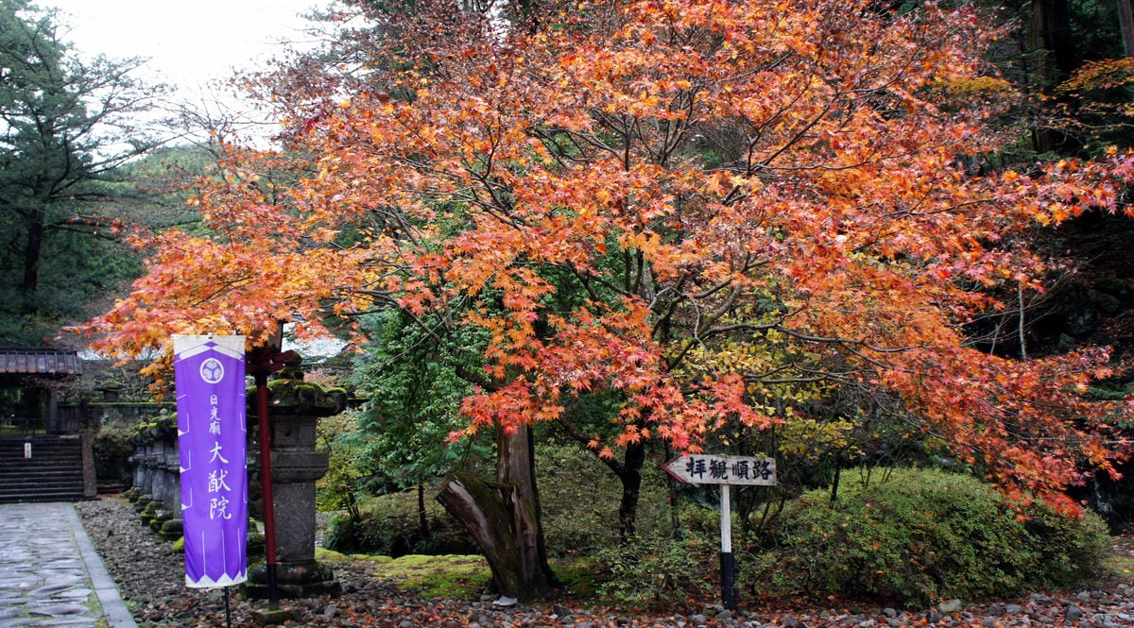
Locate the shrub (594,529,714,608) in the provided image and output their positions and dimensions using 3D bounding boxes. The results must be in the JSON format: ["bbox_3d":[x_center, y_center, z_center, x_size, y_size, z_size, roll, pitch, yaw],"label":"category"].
[{"bbox_3d":[0.865,2.532,8.609,1.150,0.627,0.950,-1,-8,0],"label":"shrub"}]

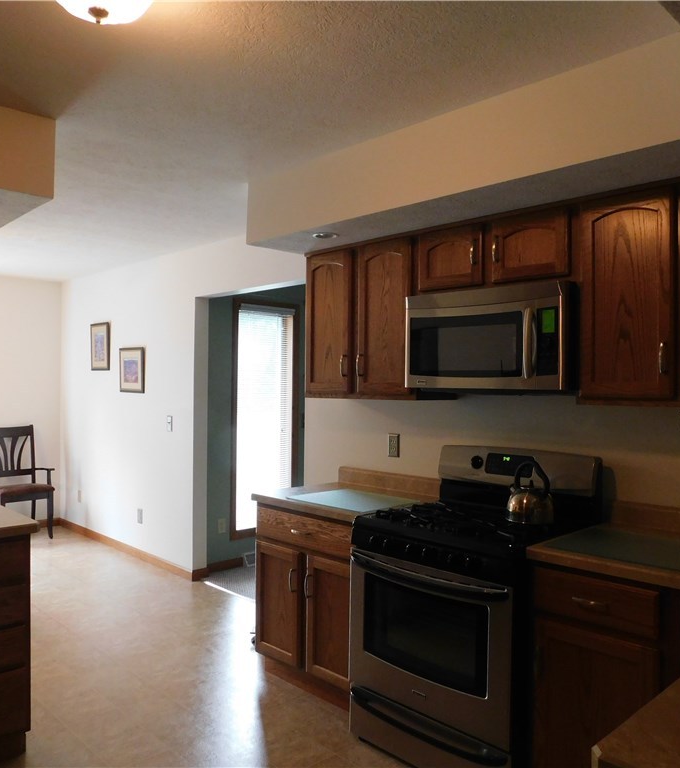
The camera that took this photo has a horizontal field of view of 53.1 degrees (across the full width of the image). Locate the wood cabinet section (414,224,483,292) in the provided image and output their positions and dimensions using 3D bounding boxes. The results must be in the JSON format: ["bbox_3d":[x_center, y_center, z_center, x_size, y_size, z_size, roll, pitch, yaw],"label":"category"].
[{"bbox_3d":[0.582,-0.526,3.011,0.325,0.270,0.365,0,1,-44],"label":"wood cabinet section"}]

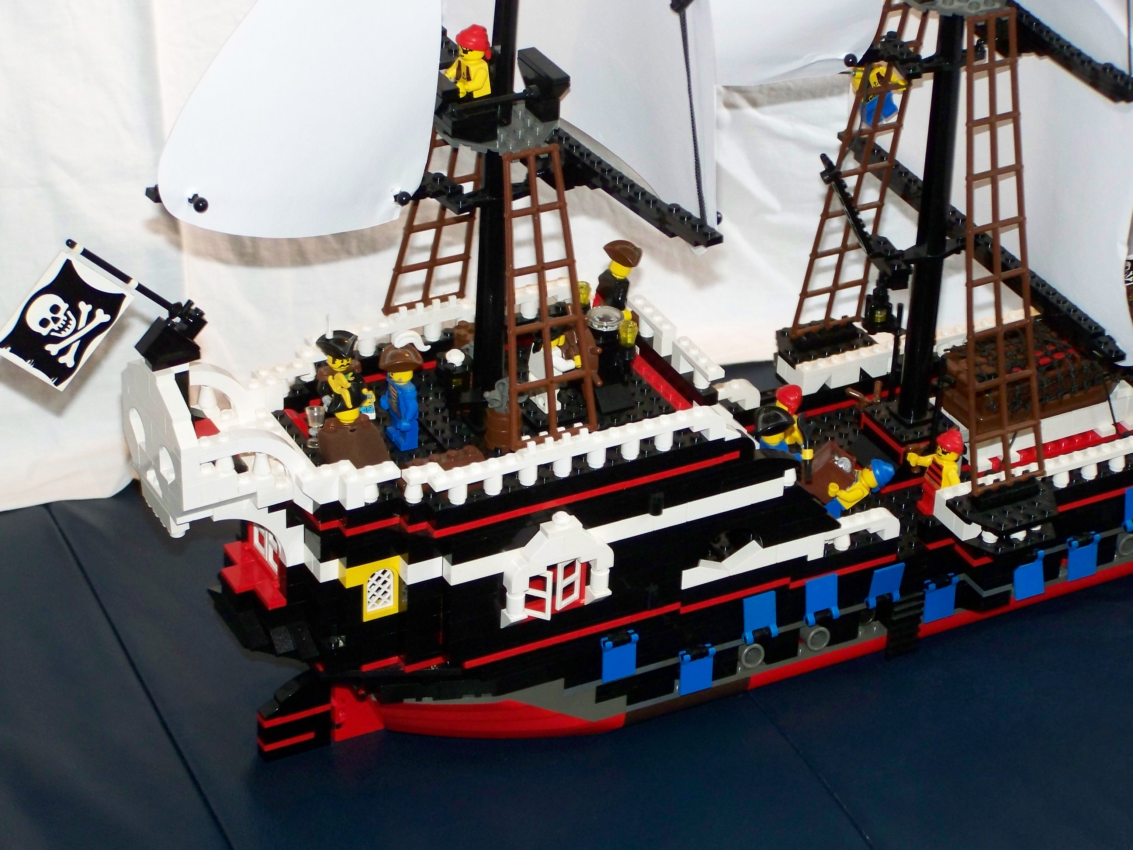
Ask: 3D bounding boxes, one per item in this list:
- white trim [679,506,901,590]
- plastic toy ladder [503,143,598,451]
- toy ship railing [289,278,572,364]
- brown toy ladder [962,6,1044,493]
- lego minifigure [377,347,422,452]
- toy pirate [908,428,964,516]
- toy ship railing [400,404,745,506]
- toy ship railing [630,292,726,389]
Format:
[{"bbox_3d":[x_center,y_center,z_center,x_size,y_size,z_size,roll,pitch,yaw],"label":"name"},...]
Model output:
[{"bbox_3d":[0.098,0.054,1.438,0.113,0.015,0.008,-14,35,-25],"label":"white trim"},{"bbox_3d":[-0.009,-0.051,1.321,0.041,0.124,0.004,-14,21,-25],"label":"plastic toy ladder"},{"bbox_3d":[-0.057,-0.042,1.433,0.138,0.016,0.016,-14,35,-25],"label":"toy ship railing"},{"bbox_3d":[0.189,-0.074,1.423,0.041,0.217,0.004,-14,21,-25],"label":"brown toy ladder"},{"bbox_3d":[-0.070,-0.013,1.374,0.020,0.045,0.024,-14,35,-25],"label":"lego minifigure"},{"bbox_3d":[0.170,0.023,1.494,0.026,0.041,0.023,-16,36,-27],"label":"toy pirate"},{"bbox_3d":[0.004,0.010,1.354,0.152,0.017,0.016,-14,35,-25],"label":"toy ship railing"},{"bbox_3d":[0.048,-0.035,1.429,0.008,0.015,0.072,-14,35,-25],"label":"toy ship railing"}]

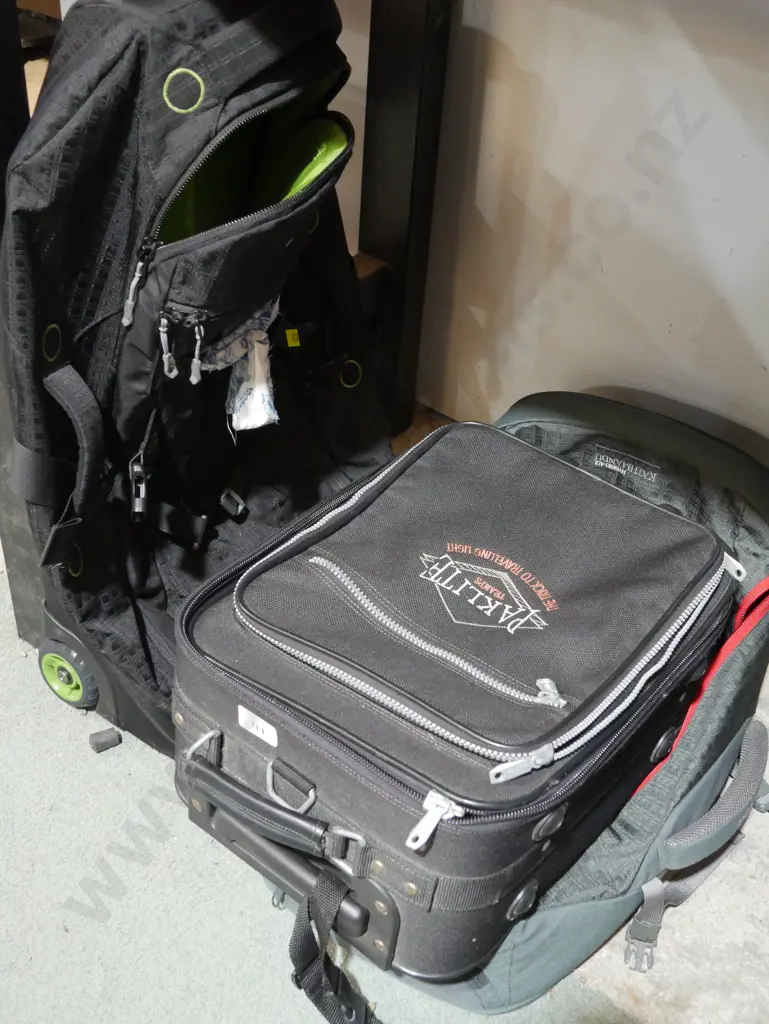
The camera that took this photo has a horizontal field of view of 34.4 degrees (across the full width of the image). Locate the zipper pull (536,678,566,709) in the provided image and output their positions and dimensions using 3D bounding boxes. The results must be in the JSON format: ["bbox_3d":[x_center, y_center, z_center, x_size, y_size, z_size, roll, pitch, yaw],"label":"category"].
[{"bbox_3d":[0.129,0.141,0.968,0.017,0.012,0.022,-24,45,-33],"label":"zipper pull"}]

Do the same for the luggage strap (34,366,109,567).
[{"bbox_3d":[-0.321,-0.047,1.275,0.065,0.220,0.060,-4,38,-12],"label":"luggage strap"}]

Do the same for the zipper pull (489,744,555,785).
[{"bbox_3d":[0.103,0.189,0.930,0.052,0.011,0.014,-15,41,-25],"label":"zipper pull"}]

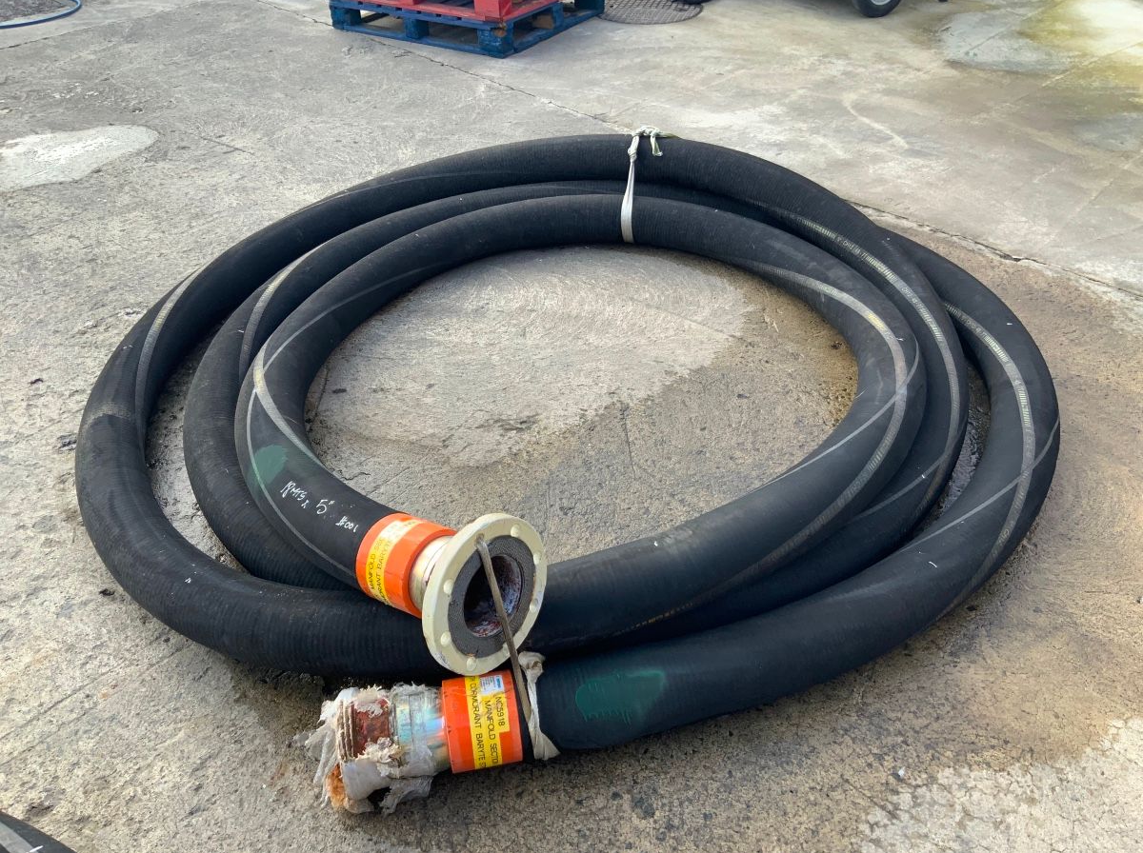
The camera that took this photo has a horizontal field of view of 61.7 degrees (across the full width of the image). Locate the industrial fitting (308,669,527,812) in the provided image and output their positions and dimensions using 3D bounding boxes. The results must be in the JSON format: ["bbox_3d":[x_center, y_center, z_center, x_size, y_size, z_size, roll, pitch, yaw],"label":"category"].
[{"bbox_3d":[-0.263,0.526,1.647,0.337,0.174,0.174,-7,37,-8],"label":"industrial fitting"}]

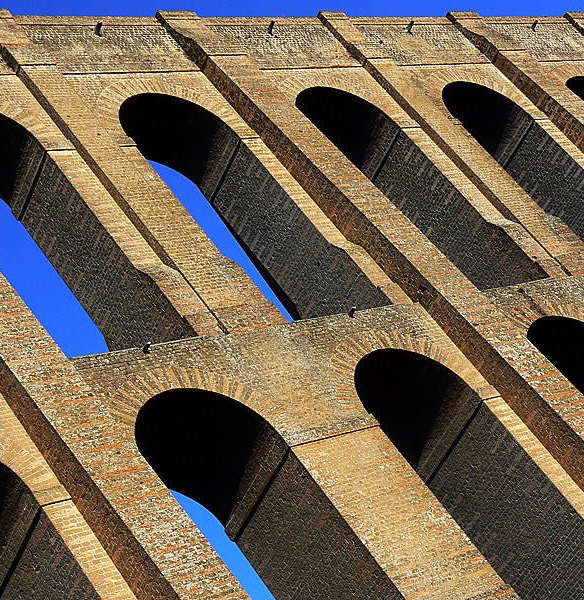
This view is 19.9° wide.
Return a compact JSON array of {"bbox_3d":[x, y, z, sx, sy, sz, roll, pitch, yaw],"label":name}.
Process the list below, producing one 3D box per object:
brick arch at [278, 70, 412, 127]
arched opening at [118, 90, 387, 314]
[{"bbox_3d":[1.398,-9.173,90.673,8.360,4.860,3.960,-9,-41,-42],"label":"brick arch"},{"bbox_3d":[-3.371,-3.343,79.646,6.530,16.110,4.000,-9,-41,-42],"label":"arched opening"}]

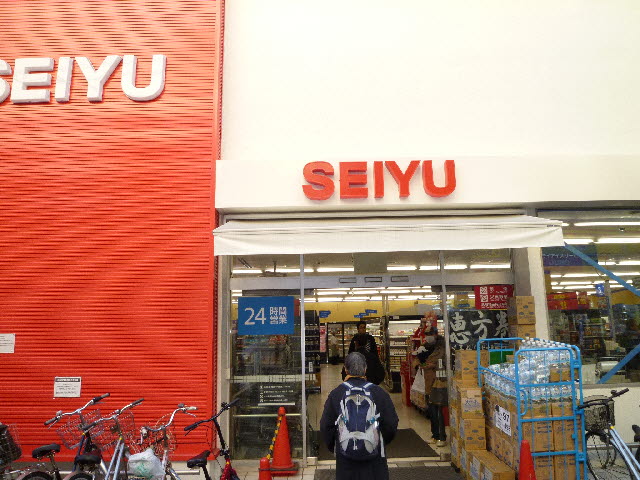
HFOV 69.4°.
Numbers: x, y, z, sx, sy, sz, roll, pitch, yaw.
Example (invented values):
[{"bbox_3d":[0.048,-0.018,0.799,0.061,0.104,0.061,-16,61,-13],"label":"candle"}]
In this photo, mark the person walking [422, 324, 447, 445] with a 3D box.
[{"bbox_3d":[1.595,2.045,6.510,0.480,1.590,0.480,6,-13,-32],"label":"person walking"}]

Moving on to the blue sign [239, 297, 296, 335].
[{"bbox_3d":[-0.723,1.030,6.250,0.752,0.518,0.030,-1,-11,-2],"label":"blue sign"}]

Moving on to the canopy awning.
[{"bbox_3d":[0.801,-0.096,5.771,4.100,0.630,0.860,-1,-11,-2],"label":"canopy awning"}]

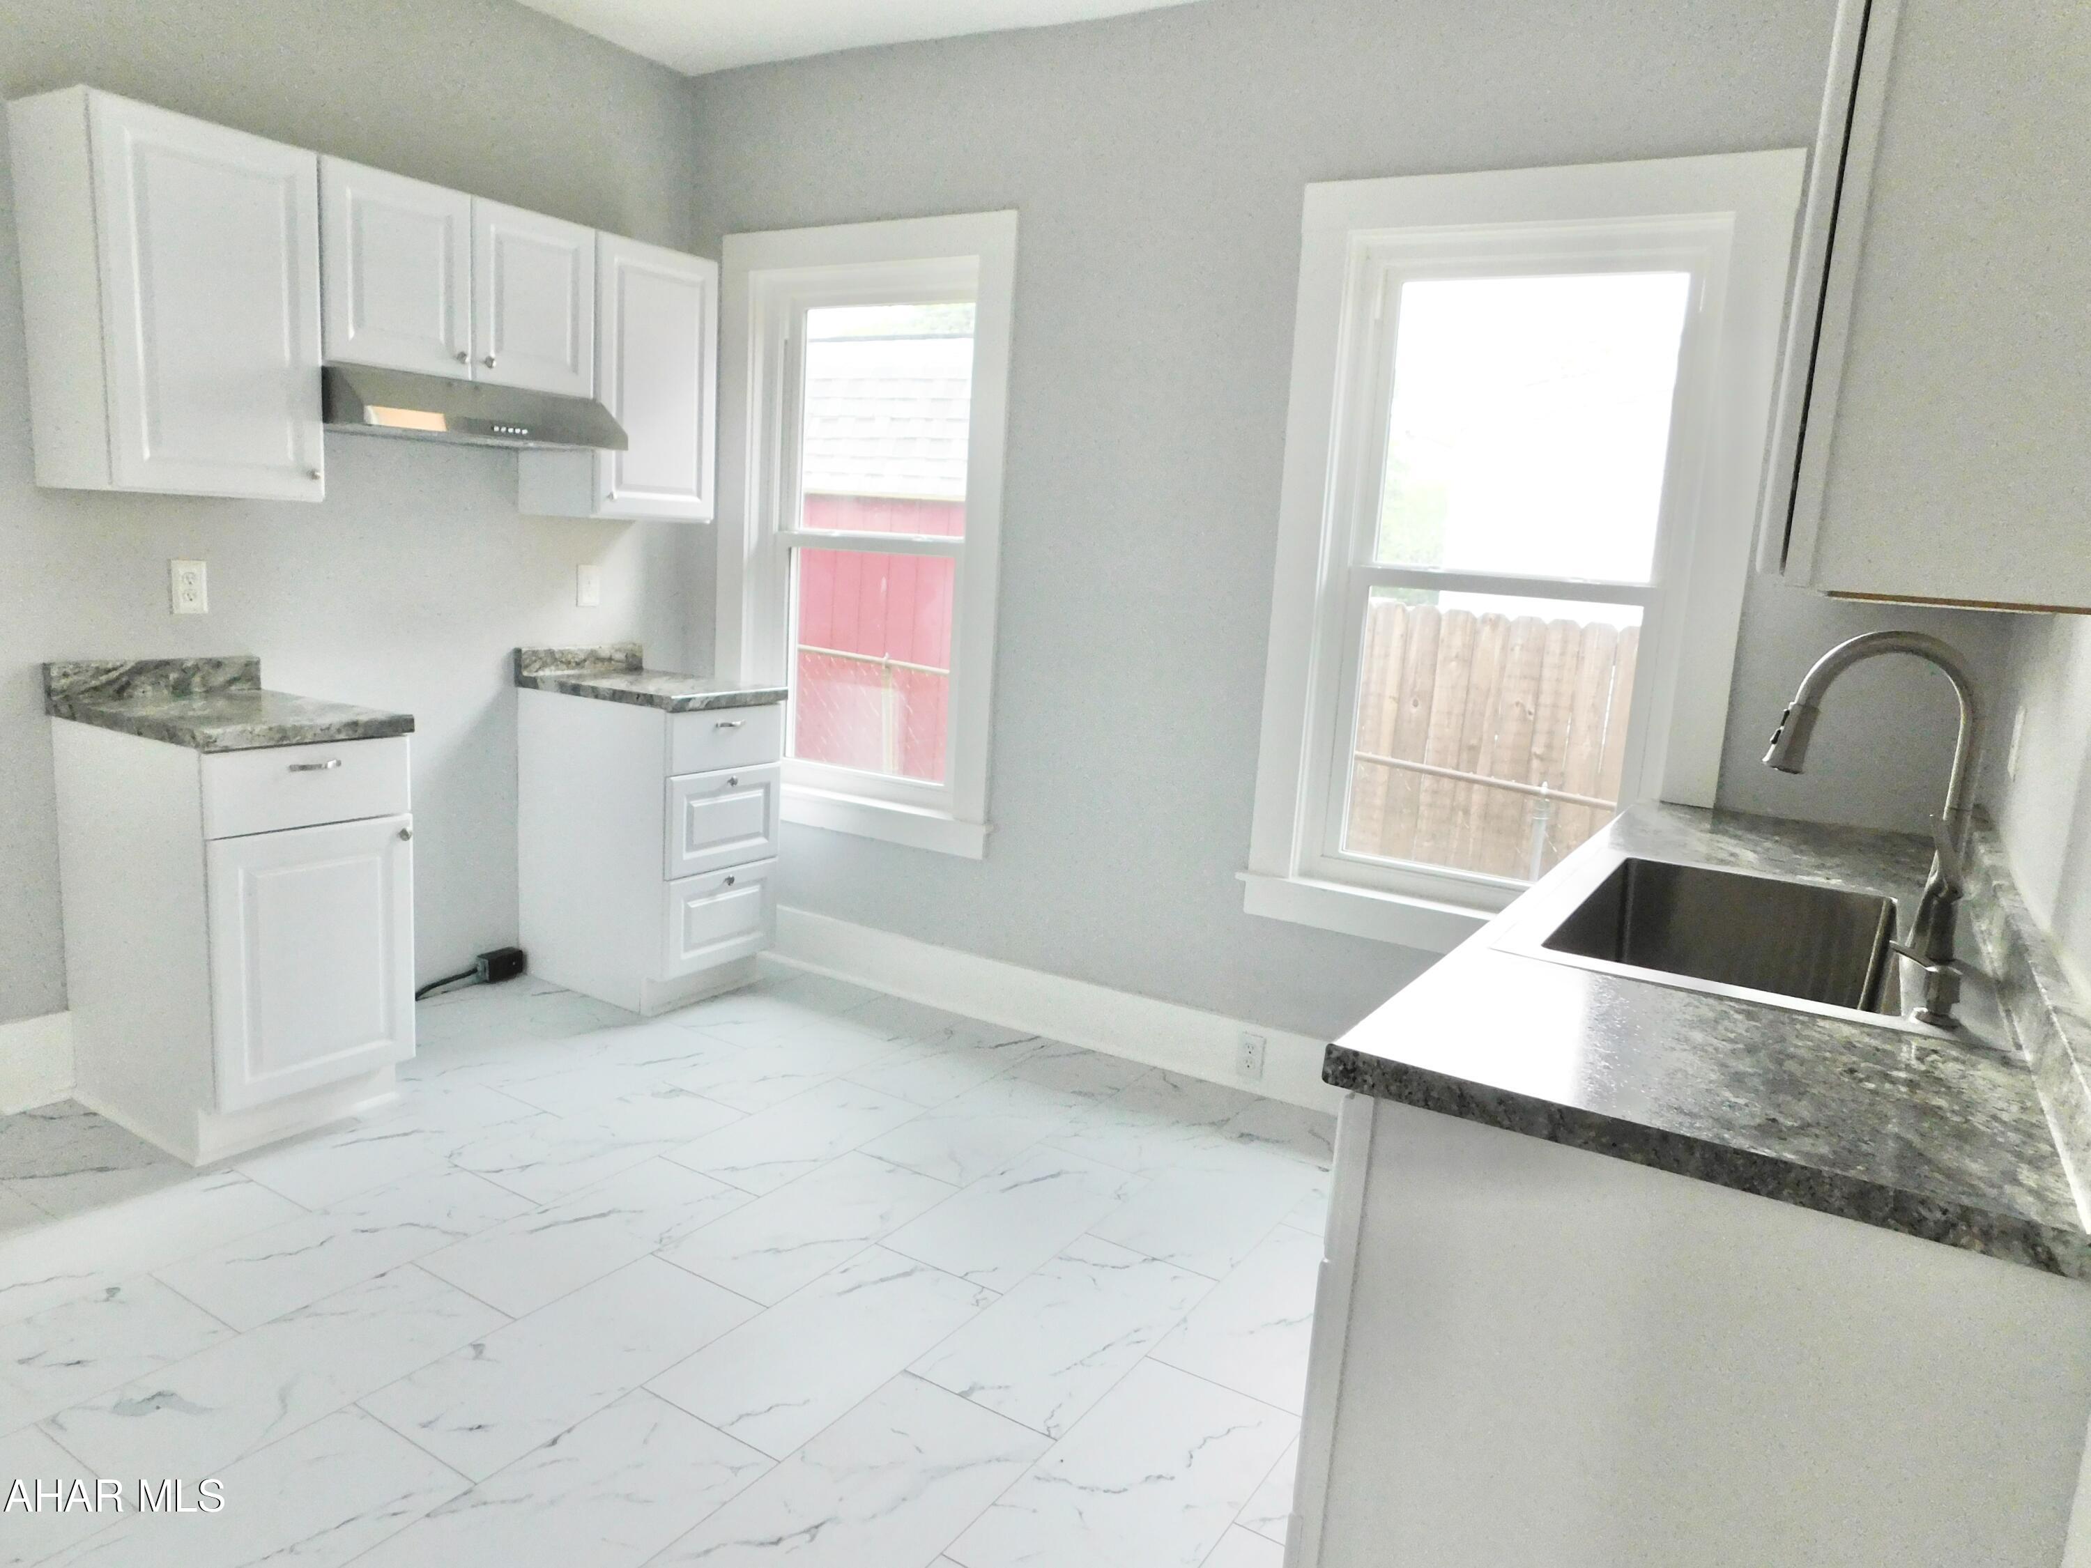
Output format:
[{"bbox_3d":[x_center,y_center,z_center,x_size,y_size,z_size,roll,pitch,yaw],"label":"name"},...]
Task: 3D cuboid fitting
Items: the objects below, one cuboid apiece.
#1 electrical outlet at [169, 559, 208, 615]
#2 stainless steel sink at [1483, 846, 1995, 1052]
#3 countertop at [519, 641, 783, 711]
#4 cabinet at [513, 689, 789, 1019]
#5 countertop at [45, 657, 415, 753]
[{"bbox_3d":[-2.010,-0.461,3.264,0.010,0.120,0.077,10,11,31],"label":"electrical outlet"},{"bbox_3d":[1.018,0.307,2.020,0.560,0.220,0.838,10,11,31],"label":"stainless steel sink"},{"bbox_3d":[-1.157,-0.321,4.100,0.642,0.113,0.458,10,11,31],"label":"countertop"},{"bbox_3d":[-1.194,0.169,4.194,0.622,0.887,0.463,10,11,31],"label":"cabinet"},{"bbox_3d":[-1.799,-0.184,3.072,0.642,0.113,0.456,10,11,31],"label":"countertop"}]

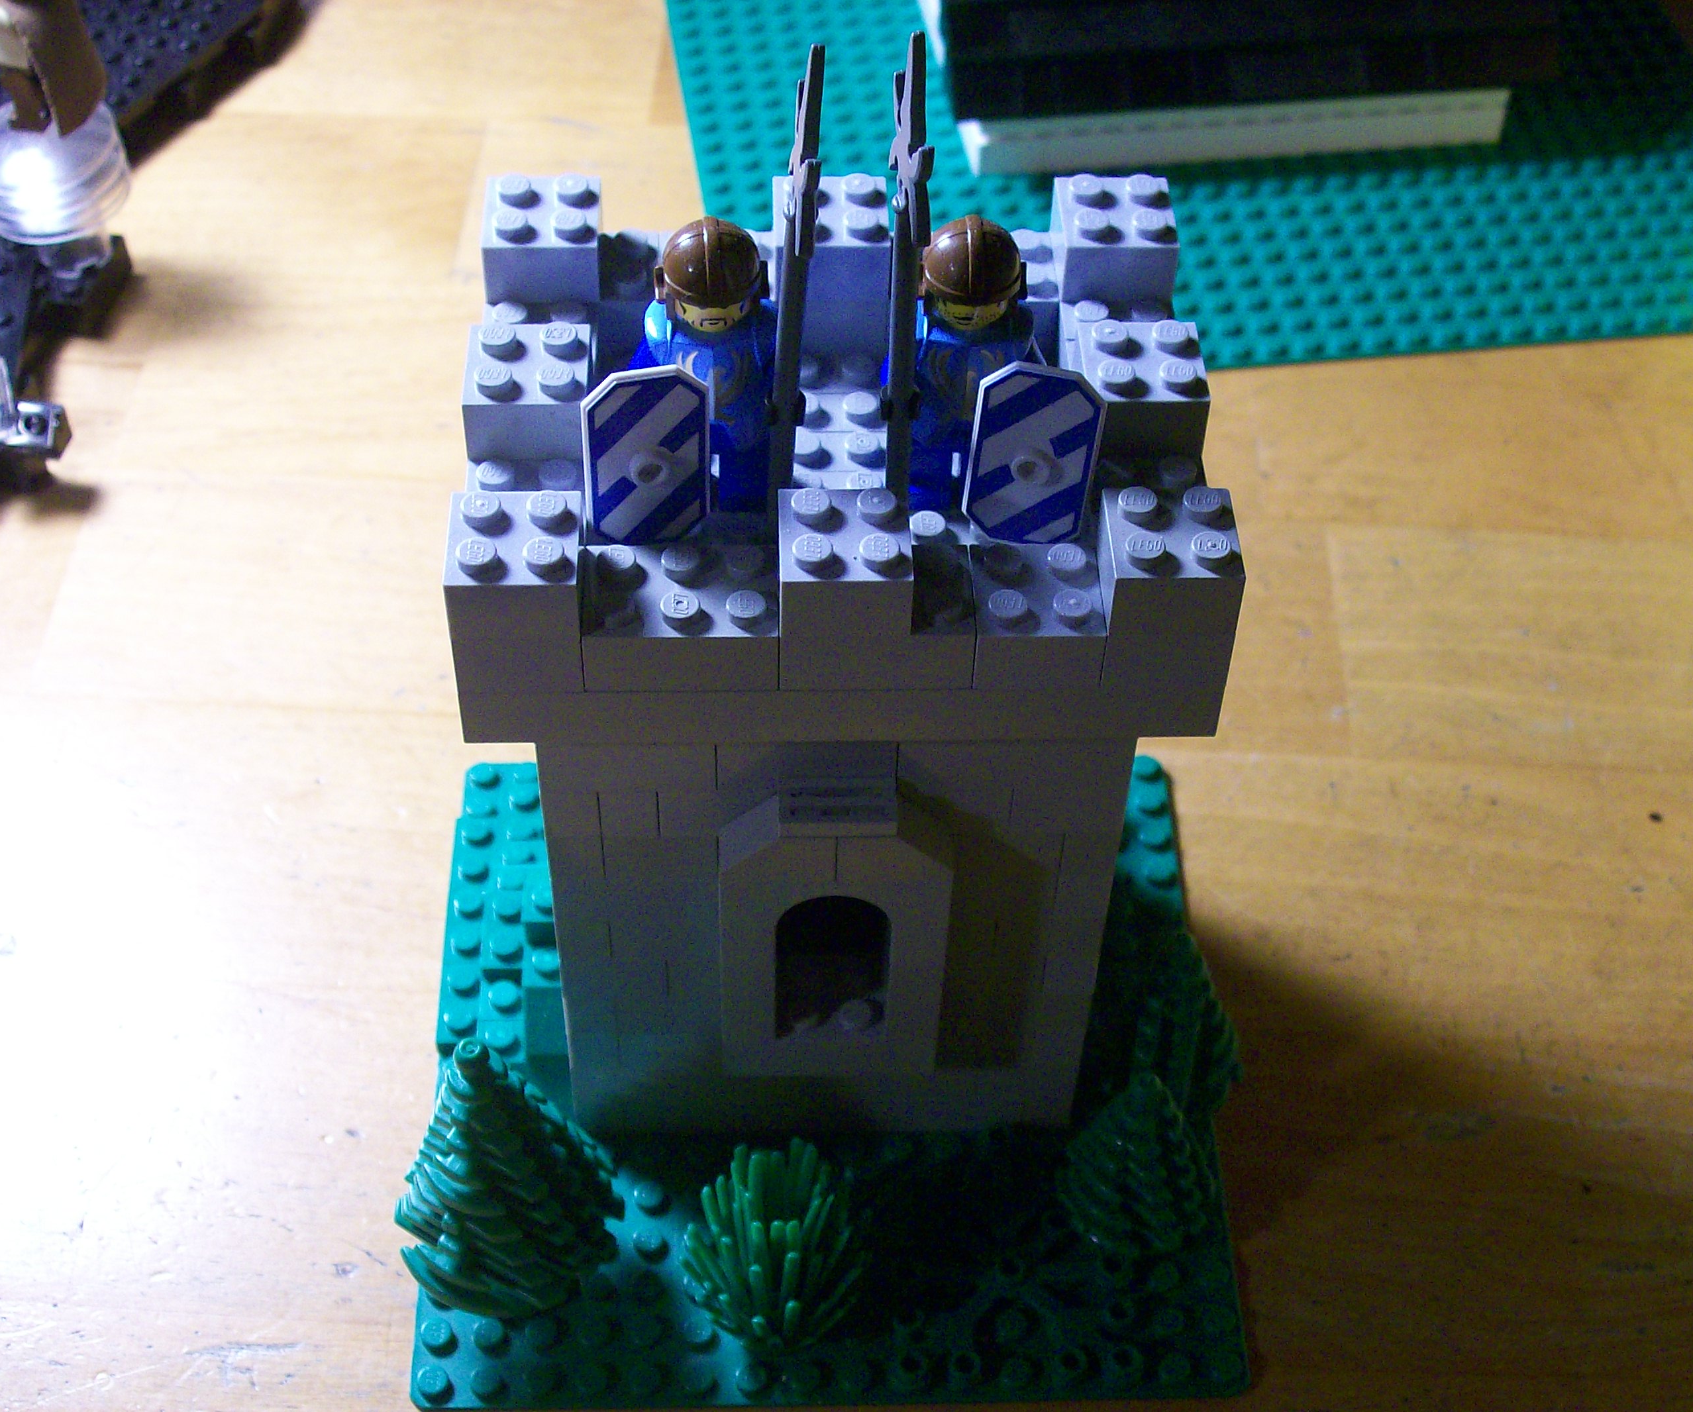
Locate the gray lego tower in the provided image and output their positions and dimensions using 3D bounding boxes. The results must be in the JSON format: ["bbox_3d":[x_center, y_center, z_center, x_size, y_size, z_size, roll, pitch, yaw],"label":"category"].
[{"bbox_3d":[-0.003,-0.001,0.369,0.096,0.136,0.080,0,48,-2],"label":"gray lego tower"}]

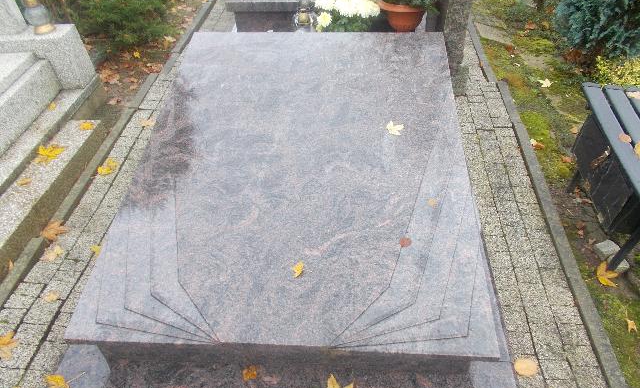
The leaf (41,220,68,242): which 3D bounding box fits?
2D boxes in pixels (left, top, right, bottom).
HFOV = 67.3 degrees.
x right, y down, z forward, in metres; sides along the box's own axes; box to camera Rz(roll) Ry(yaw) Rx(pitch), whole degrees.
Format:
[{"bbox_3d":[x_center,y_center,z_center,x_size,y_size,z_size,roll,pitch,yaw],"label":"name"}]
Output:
[{"bbox_3d":[-1.128,0.159,2.042,0.112,0.035,0.095,-23,45,-20],"label":"leaf"}]

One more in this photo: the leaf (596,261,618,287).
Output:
[{"bbox_3d":[1.074,0.300,1.796,0.082,0.030,0.115,-1,43,2],"label":"leaf"}]

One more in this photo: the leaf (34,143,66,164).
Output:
[{"bbox_3d":[-1.314,-0.193,2.344,0.135,0.030,0.115,-23,45,-20],"label":"leaf"}]

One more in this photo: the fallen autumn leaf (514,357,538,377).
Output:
[{"bbox_3d":[0.669,0.559,1.557,0.076,0.012,0.064,15,45,20],"label":"fallen autumn leaf"}]

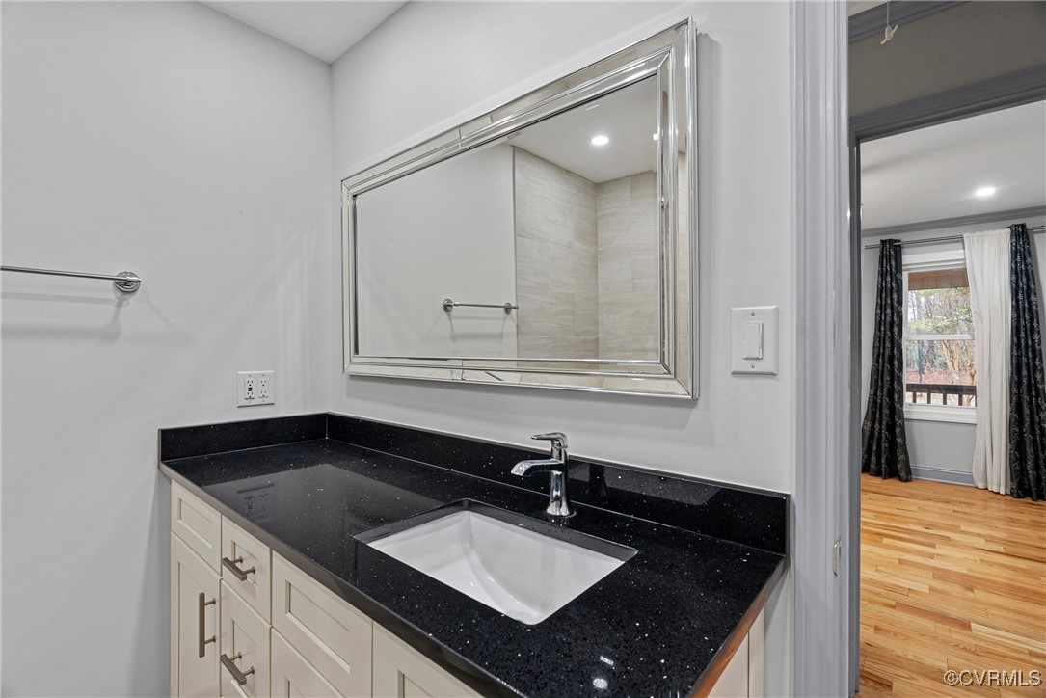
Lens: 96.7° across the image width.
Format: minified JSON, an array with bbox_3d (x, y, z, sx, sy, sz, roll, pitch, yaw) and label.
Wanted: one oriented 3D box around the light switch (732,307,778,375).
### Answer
[{"bbox_3d":[0.426,-0.015,0.861,0.080,0.125,0.012,0,0,41],"label":"light switch"}]

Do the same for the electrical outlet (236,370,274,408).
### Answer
[{"bbox_3d":[-0.972,0.146,1.701,0.010,0.125,0.124,0,0,41],"label":"electrical outlet"}]

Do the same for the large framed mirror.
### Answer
[{"bbox_3d":[-0.167,-0.274,1.352,1.337,0.739,0.039,0,0,41],"label":"large framed mirror"}]

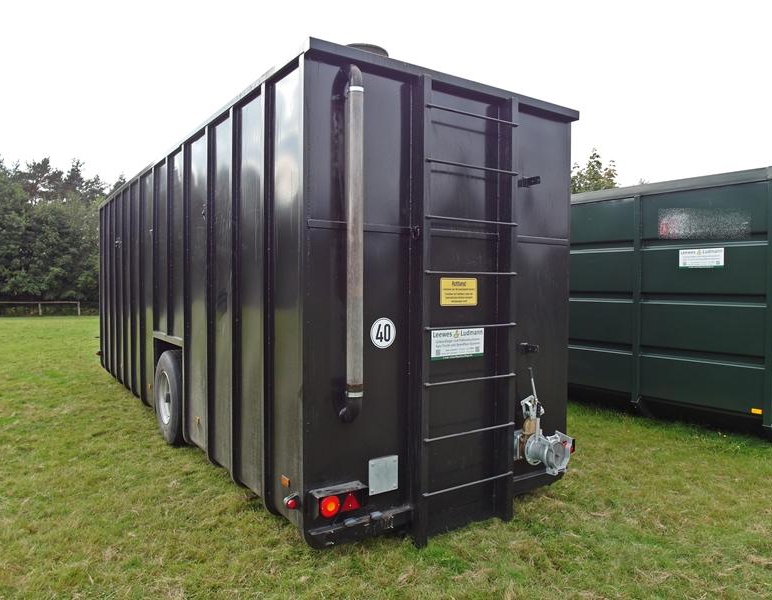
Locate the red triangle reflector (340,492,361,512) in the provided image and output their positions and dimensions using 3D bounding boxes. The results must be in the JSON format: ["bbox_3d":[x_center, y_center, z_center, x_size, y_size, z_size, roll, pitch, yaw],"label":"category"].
[{"bbox_3d":[-0.213,1.230,3.407,0.140,0.118,0.020,-1,2,-34],"label":"red triangle reflector"}]

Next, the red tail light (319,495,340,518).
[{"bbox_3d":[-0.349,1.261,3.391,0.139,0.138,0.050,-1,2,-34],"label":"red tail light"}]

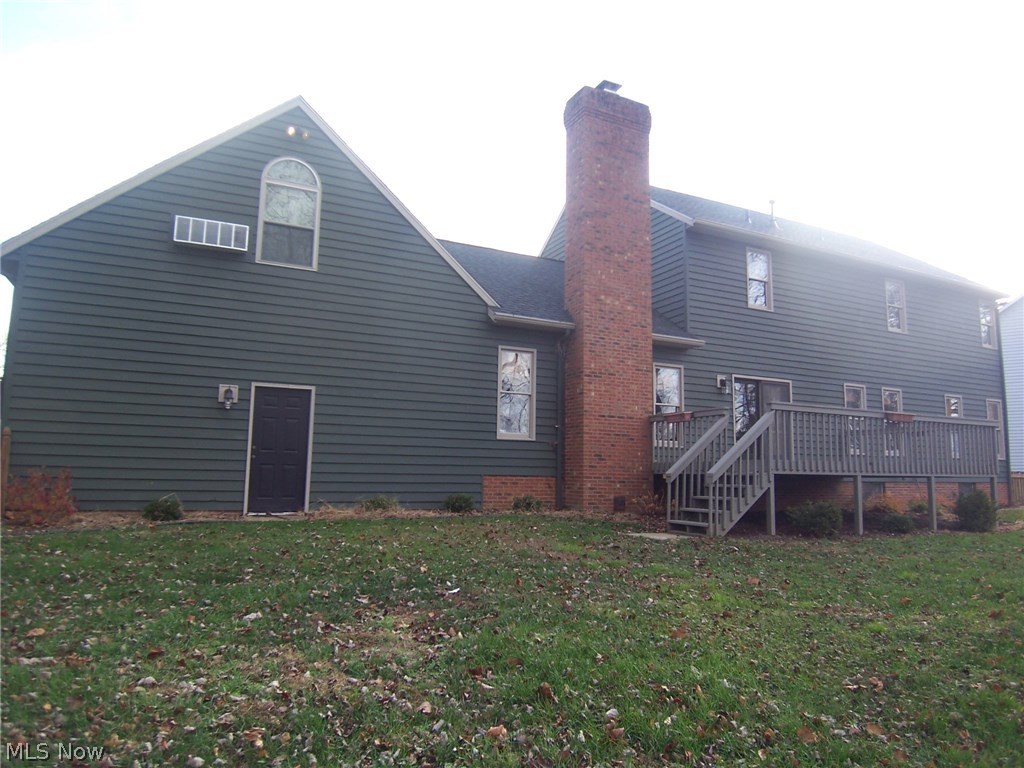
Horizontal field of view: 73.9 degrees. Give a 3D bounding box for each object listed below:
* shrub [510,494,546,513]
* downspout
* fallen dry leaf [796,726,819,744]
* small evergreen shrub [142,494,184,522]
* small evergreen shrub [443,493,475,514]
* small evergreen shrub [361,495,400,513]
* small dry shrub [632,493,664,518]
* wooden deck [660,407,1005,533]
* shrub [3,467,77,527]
[{"bbox_3d":[0.307,2.224,12.677,0.580,0.327,0.500,5,-8,-26],"label":"shrub"},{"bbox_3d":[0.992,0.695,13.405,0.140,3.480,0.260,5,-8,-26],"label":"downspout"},{"bbox_3d":[1.464,1.744,3.370,0.095,0.050,0.085,5,-8,-26],"label":"fallen dry leaf"},{"bbox_3d":[-5.082,1.784,9.897,0.520,0.321,0.480,5,-8,-26],"label":"small evergreen shrub"},{"bbox_3d":[-0.931,2.111,12.073,0.500,0.368,0.450,5,-8,-26],"label":"small evergreen shrub"},{"bbox_3d":[-2.228,2.024,11.437,0.580,0.329,0.500,5,-8,-26],"label":"small evergreen shrub"},{"bbox_3d":[2.614,2.307,13.031,0.600,0.453,0.550,1,-7,0],"label":"small dry shrub"},{"bbox_3d":[5.591,1.740,13.592,7.780,2.140,3.800,5,-8,-26],"label":"wooden deck"},{"bbox_3d":[-6.353,1.476,9.154,0.900,0.725,0.800,5,-8,-26],"label":"shrub"}]

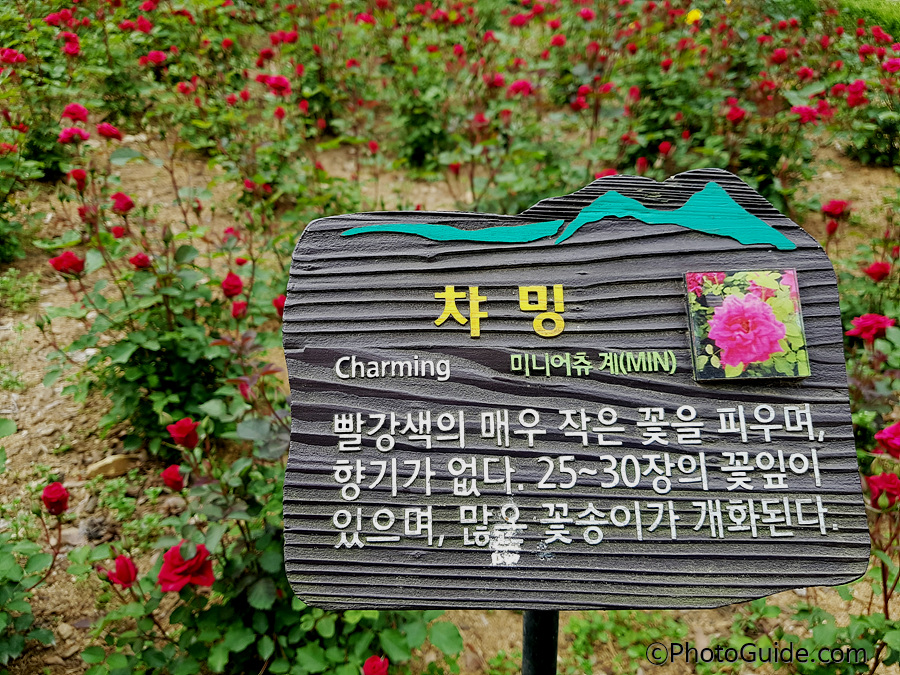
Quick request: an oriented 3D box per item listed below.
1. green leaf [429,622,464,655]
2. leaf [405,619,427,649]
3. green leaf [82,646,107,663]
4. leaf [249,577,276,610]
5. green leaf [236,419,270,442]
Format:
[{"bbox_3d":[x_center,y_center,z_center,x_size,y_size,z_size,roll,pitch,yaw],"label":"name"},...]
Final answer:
[{"bbox_3d":[-0.005,0.423,0.950,0.053,0.009,0.039,29,56,21],"label":"green leaf"},{"bbox_3d":[-0.046,0.394,0.900,0.030,0.010,0.041,-8,57,-6],"label":"leaf"},{"bbox_3d":[-0.552,0.492,1.050,0.033,0.009,0.024,-2,48,-17],"label":"green leaf"},{"bbox_3d":[-0.255,0.348,0.920,0.037,0.009,0.044,-1,60,-13],"label":"leaf"},{"bbox_3d":[-0.262,0.124,0.900,0.044,0.009,0.035,-4,59,-13],"label":"green leaf"}]

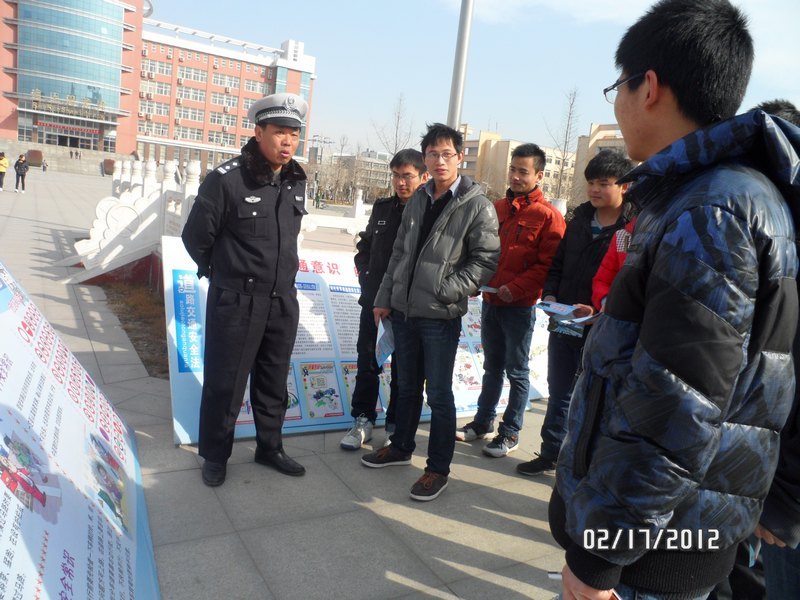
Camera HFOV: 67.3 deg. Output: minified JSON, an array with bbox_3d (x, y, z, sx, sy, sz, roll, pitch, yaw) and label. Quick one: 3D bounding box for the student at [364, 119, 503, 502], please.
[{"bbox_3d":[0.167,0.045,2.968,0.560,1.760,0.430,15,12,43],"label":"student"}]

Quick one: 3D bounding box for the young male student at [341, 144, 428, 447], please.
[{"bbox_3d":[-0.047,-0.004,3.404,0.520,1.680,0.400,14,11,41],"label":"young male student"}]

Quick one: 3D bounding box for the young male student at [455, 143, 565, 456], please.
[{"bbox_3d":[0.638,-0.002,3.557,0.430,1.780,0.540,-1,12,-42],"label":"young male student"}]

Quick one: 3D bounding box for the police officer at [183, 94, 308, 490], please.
[{"bbox_3d":[-0.681,-0.047,2.846,0.560,1.790,0.430,-1,12,-42],"label":"police officer"}]

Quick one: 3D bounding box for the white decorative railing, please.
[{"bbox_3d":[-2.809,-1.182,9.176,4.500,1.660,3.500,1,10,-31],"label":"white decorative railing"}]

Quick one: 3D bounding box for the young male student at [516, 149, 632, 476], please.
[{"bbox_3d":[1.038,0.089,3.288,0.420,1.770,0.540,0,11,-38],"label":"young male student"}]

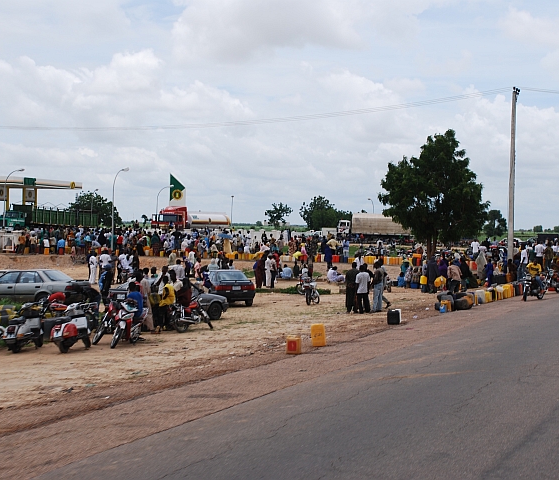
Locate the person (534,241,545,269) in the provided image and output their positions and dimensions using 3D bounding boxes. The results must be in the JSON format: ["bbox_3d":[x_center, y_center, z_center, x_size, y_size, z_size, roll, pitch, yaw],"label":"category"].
[{"bbox_3d":[13.725,0.897,60.000,0.500,1.720,0.330,1,1,12],"label":"person"}]

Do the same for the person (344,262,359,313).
[{"bbox_3d":[2.471,1.651,39.000,0.520,1.740,0.360,1,1,18],"label":"person"}]

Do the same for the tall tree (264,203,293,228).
[{"bbox_3d":[-0.207,-3.916,235.000,6.300,7.700,6.000,1,1,0],"label":"tall tree"}]

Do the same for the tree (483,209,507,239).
[{"bbox_3d":[57.012,-4.170,300.000,6.200,7.600,6.200,1,1,0],"label":"tree"}]

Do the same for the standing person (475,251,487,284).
[{"bbox_3d":[9.884,1.358,55.489,0.550,1.630,0.500,2,1,30],"label":"standing person"}]

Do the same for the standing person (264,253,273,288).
[{"bbox_3d":[-0.496,1.515,55.989,0.380,1.740,0.480,1,1,-24],"label":"standing person"}]

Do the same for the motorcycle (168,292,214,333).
[{"bbox_3d":[-2.445,1.974,31.400,0.750,1.080,1.950,2,1,41],"label":"motorcycle"}]

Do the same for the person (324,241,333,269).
[{"bbox_3d":[2.814,0.898,65.000,0.520,1.720,0.360,1,1,12],"label":"person"}]

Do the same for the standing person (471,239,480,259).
[{"bbox_3d":[11.226,0.772,65.000,0.500,1.720,0.320,1,1,9],"label":"standing person"}]

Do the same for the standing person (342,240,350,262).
[{"bbox_3d":[4.841,0.737,82.989,0.500,1.710,0.350,2,1,12],"label":"standing person"}]

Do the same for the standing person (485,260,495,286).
[{"bbox_3d":[10.767,1.616,58.000,0.450,1.420,0.380,1,1,18],"label":"standing person"}]

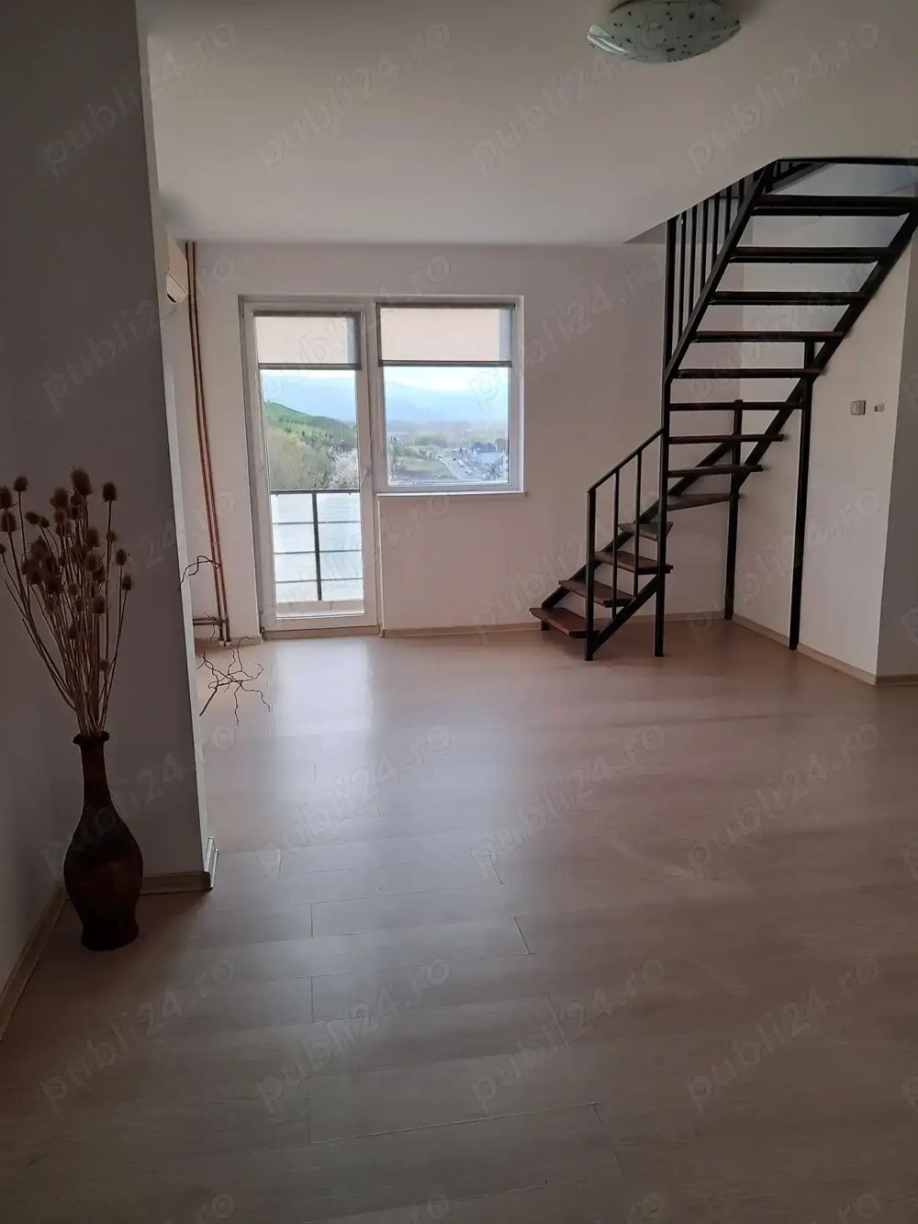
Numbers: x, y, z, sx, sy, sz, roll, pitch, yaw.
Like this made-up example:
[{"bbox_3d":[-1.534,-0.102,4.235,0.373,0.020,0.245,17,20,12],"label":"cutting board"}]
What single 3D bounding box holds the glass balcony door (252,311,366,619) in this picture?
[{"bbox_3d":[-0.914,-0.897,6.138,0.707,1.990,0.080,-3,12,-9],"label":"glass balcony door"}]

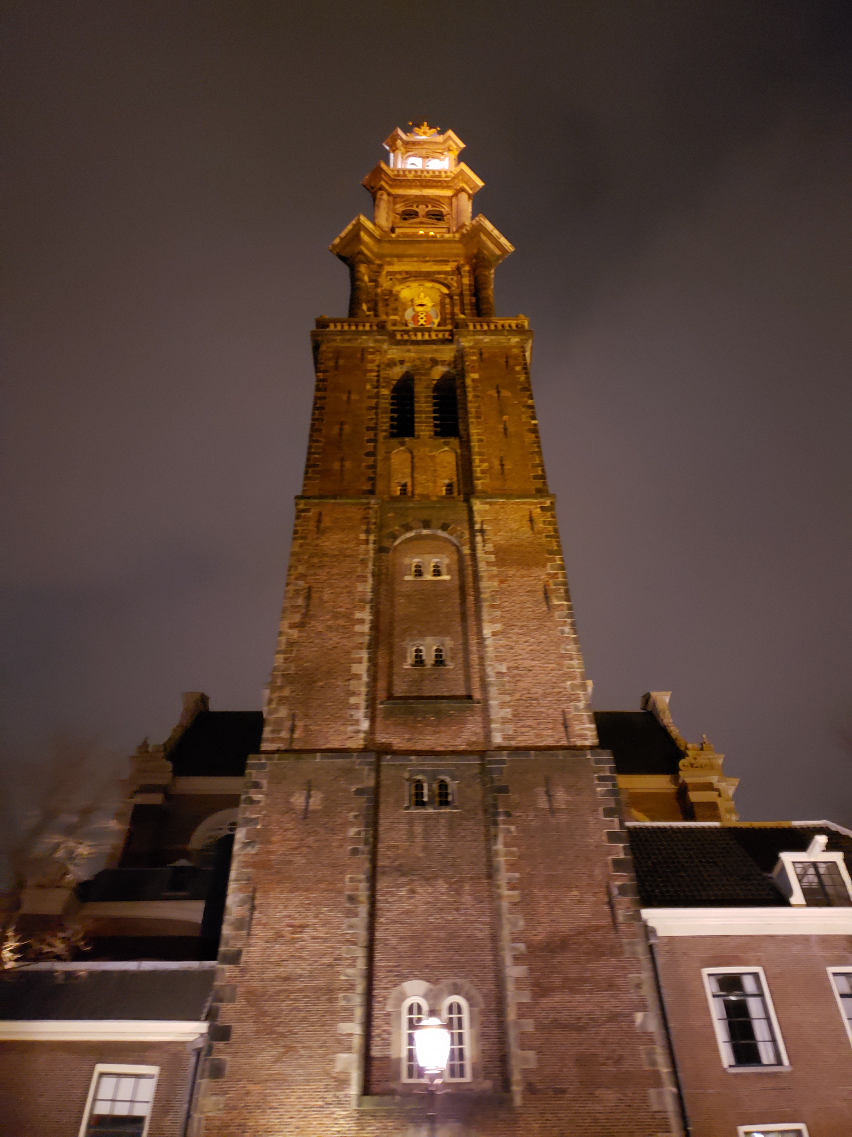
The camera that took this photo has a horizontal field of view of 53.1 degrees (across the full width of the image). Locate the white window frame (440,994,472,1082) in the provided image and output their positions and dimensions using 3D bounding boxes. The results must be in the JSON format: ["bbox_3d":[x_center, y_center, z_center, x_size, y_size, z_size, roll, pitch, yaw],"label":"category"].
[{"bbox_3d":[0.755,11.409,20.776,0.713,1.918,0.150,0,-44,-1],"label":"white window frame"}]

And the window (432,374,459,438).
[{"bbox_3d":[0.930,-7.759,40.317,1.127,5.040,0.300,0,-44,-1],"label":"window"}]

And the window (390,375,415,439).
[{"bbox_3d":[-1.109,-7.742,40.280,1.128,5.047,0.300,0,-44,-1],"label":"window"}]

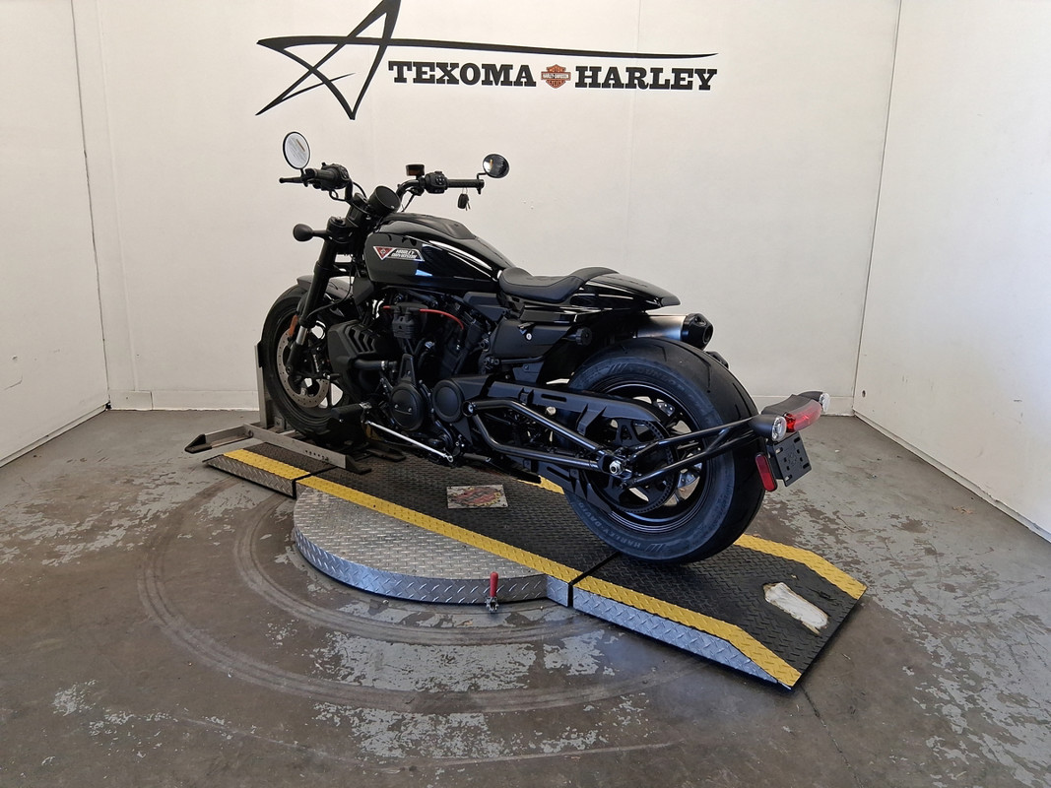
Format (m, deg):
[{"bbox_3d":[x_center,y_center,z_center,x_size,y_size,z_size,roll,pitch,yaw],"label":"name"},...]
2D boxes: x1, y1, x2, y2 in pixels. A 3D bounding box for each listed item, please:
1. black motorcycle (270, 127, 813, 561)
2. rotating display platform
[{"bbox_3d":[-0.182,-0.211,2.608,2.270,1.180,0.920,12,19,37],"label":"black motorcycle"},{"bbox_3d":[-0.182,0.389,2.772,2.478,0.075,1.220,12,19,36],"label":"rotating display platform"}]

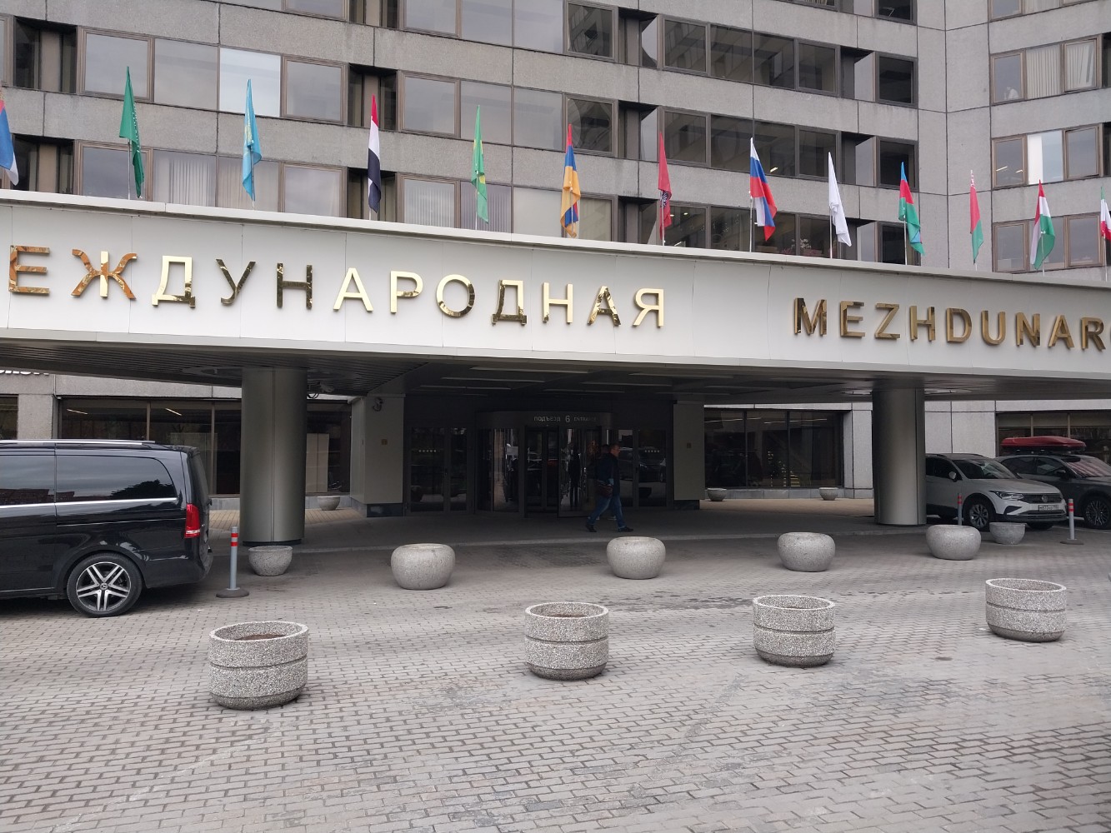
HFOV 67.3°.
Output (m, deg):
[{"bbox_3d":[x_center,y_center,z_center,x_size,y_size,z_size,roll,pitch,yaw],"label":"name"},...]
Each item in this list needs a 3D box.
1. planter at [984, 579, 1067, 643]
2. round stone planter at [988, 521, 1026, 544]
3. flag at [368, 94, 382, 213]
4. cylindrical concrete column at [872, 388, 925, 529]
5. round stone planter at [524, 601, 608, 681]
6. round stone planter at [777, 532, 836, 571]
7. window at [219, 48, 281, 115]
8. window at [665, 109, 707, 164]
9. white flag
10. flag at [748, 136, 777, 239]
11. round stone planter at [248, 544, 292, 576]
[{"bbox_3d":[4.649,1.912,8.254,0.697,0.505,0.697,1,-2,-18],"label":"planter"},{"bbox_3d":[8.683,2.246,16.024,0.616,0.383,0.616,0,-2,0],"label":"round stone planter"},{"bbox_3d":[-2.710,-3.942,12.498,0.180,1.777,0.170,1,-2,-17],"label":"flag"},{"bbox_3d":[7.918,0.931,19.250,1.130,3.150,1.130,0,-2,0],"label":"cylindrical concrete column"},{"bbox_3d":[0.096,1.868,6.938,0.695,0.500,0.695,0,-2,0],"label":"round stone planter"},{"bbox_3d":[3.779,2.050,12.605,0.835,0.530,0.835,0,-2,0],"label":"round stone planter"},{"bbox_3d":[-9.173,-10.027,25.101,1.742,1.910,0.150,1,-2,-18],"label":"window"},{"bbox_3d":[4.300,-9.189,27.544,1.469,1.605,0.150,1,-2,-18],"label":"window"},{"bbox_3d":[5.004,-3.820,14.715,0.317,1.599,0.200,1,-2,-18],"label":"white flag"},{"bbox_3d":[3.473,-3.816,14.000,0.470,1.700,0.250,0,-2,3],"label":"flag"},{"bbox_3d":[-4.128,2.102,12.119,0.609,0.379,0.609,1,-2,-17],"label":"round stone planter"}]

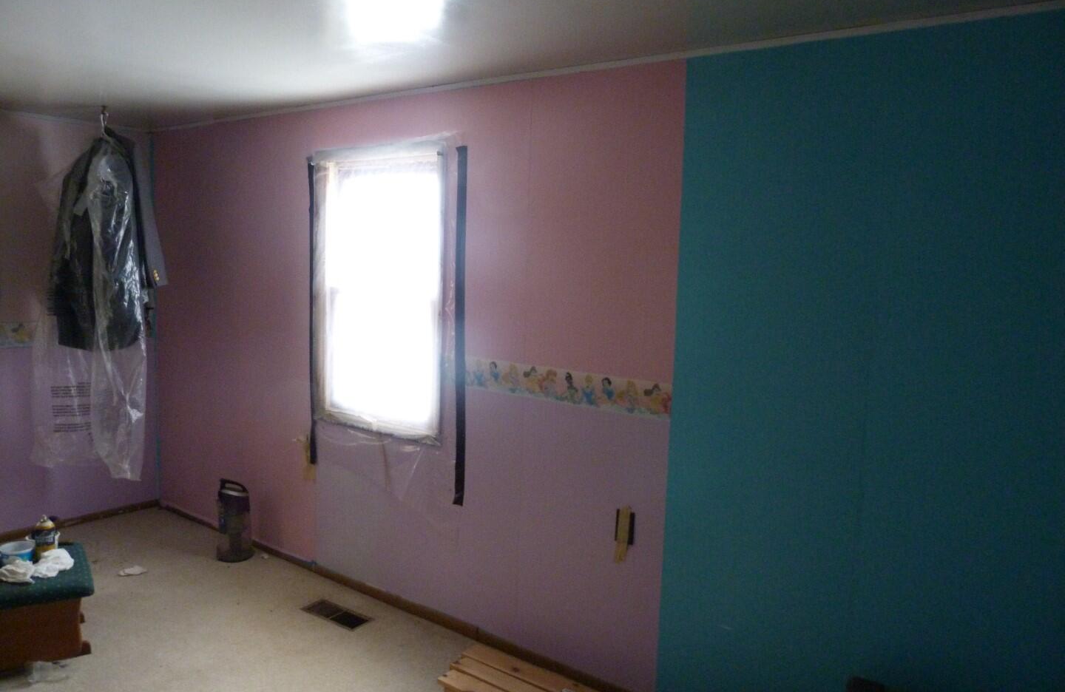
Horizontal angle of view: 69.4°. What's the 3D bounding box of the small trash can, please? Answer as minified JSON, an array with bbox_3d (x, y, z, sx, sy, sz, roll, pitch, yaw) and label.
[{"bbox_3d":[-1.513,0.877,3.919,0.185,0.390,0.180,2,6,0],"label":"small trash can"}]

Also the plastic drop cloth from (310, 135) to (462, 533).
[{"bbox_3d":[-0.697,-0.079,3.348,0.945,1.590,0.080,6,8,35],"label":"plastic drop cloth"}]

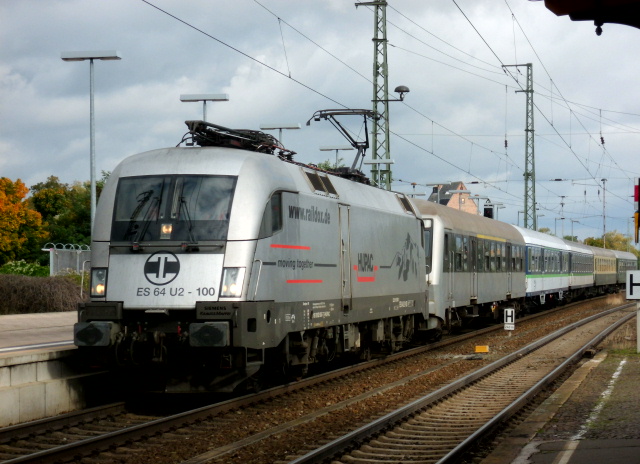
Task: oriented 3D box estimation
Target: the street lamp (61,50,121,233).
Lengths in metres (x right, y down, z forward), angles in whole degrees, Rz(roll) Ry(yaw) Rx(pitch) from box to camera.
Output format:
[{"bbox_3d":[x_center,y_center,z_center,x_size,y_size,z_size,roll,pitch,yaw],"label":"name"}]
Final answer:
[{"bbox_3d":[-5.173,-0.974,39.745,1.340,6.230,0.300,-1,-1,12],"label":"street lamp"}]

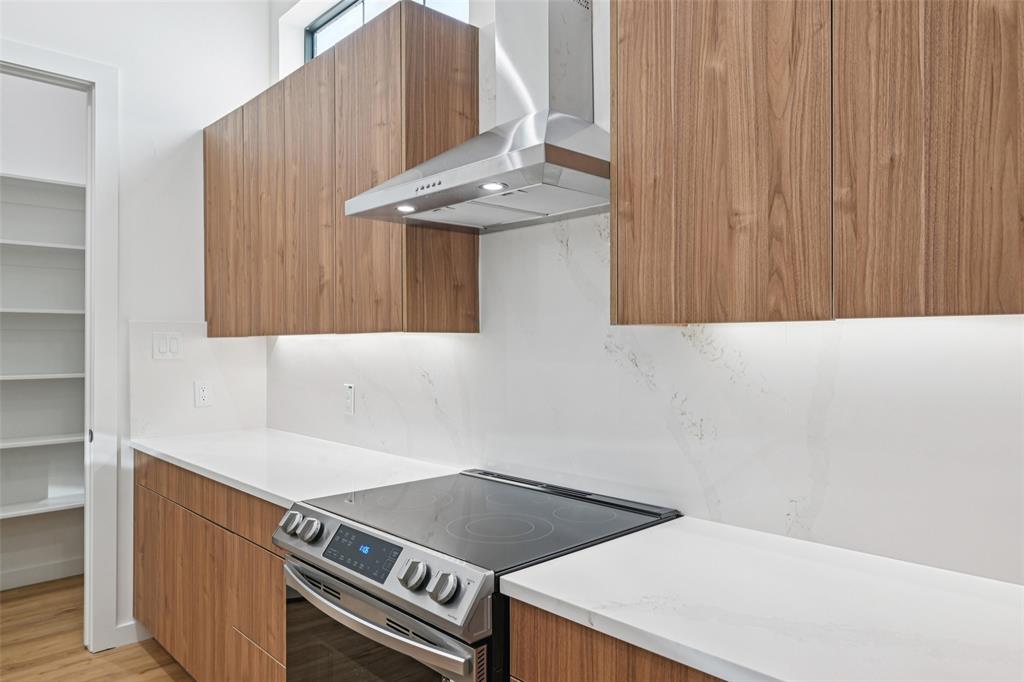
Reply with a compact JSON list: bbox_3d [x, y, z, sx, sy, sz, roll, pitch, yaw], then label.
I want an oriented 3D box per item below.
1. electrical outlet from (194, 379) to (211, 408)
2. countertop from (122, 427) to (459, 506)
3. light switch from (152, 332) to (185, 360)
[{"bbox_3d":[-1.488,0.258,3.017,0.076,0.124,0.012,0,-1,-45],"label":"electrical outlet"},{"bbox_3d":[-0.917,0.456,2.449,0.629,0.030,1.615,0,-1,-45],"label":"countertop"},{"bbox_3d":[-1.597,0.023,2.912,0.128,0.124,0.012,0,-1,-45],"label":"light switch"}]

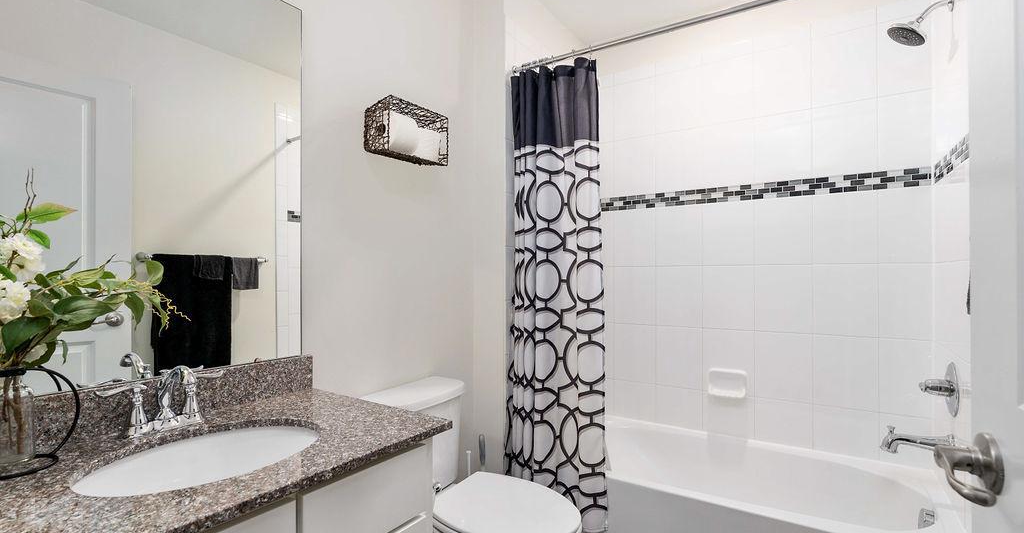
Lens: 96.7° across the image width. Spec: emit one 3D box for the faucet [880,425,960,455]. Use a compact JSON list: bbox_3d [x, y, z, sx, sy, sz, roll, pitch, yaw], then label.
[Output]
[{"bbox_3d":[1.477,0.647,1.660,0.195,0.098,0.058,-1,-1,33],"label":"faucet"}]

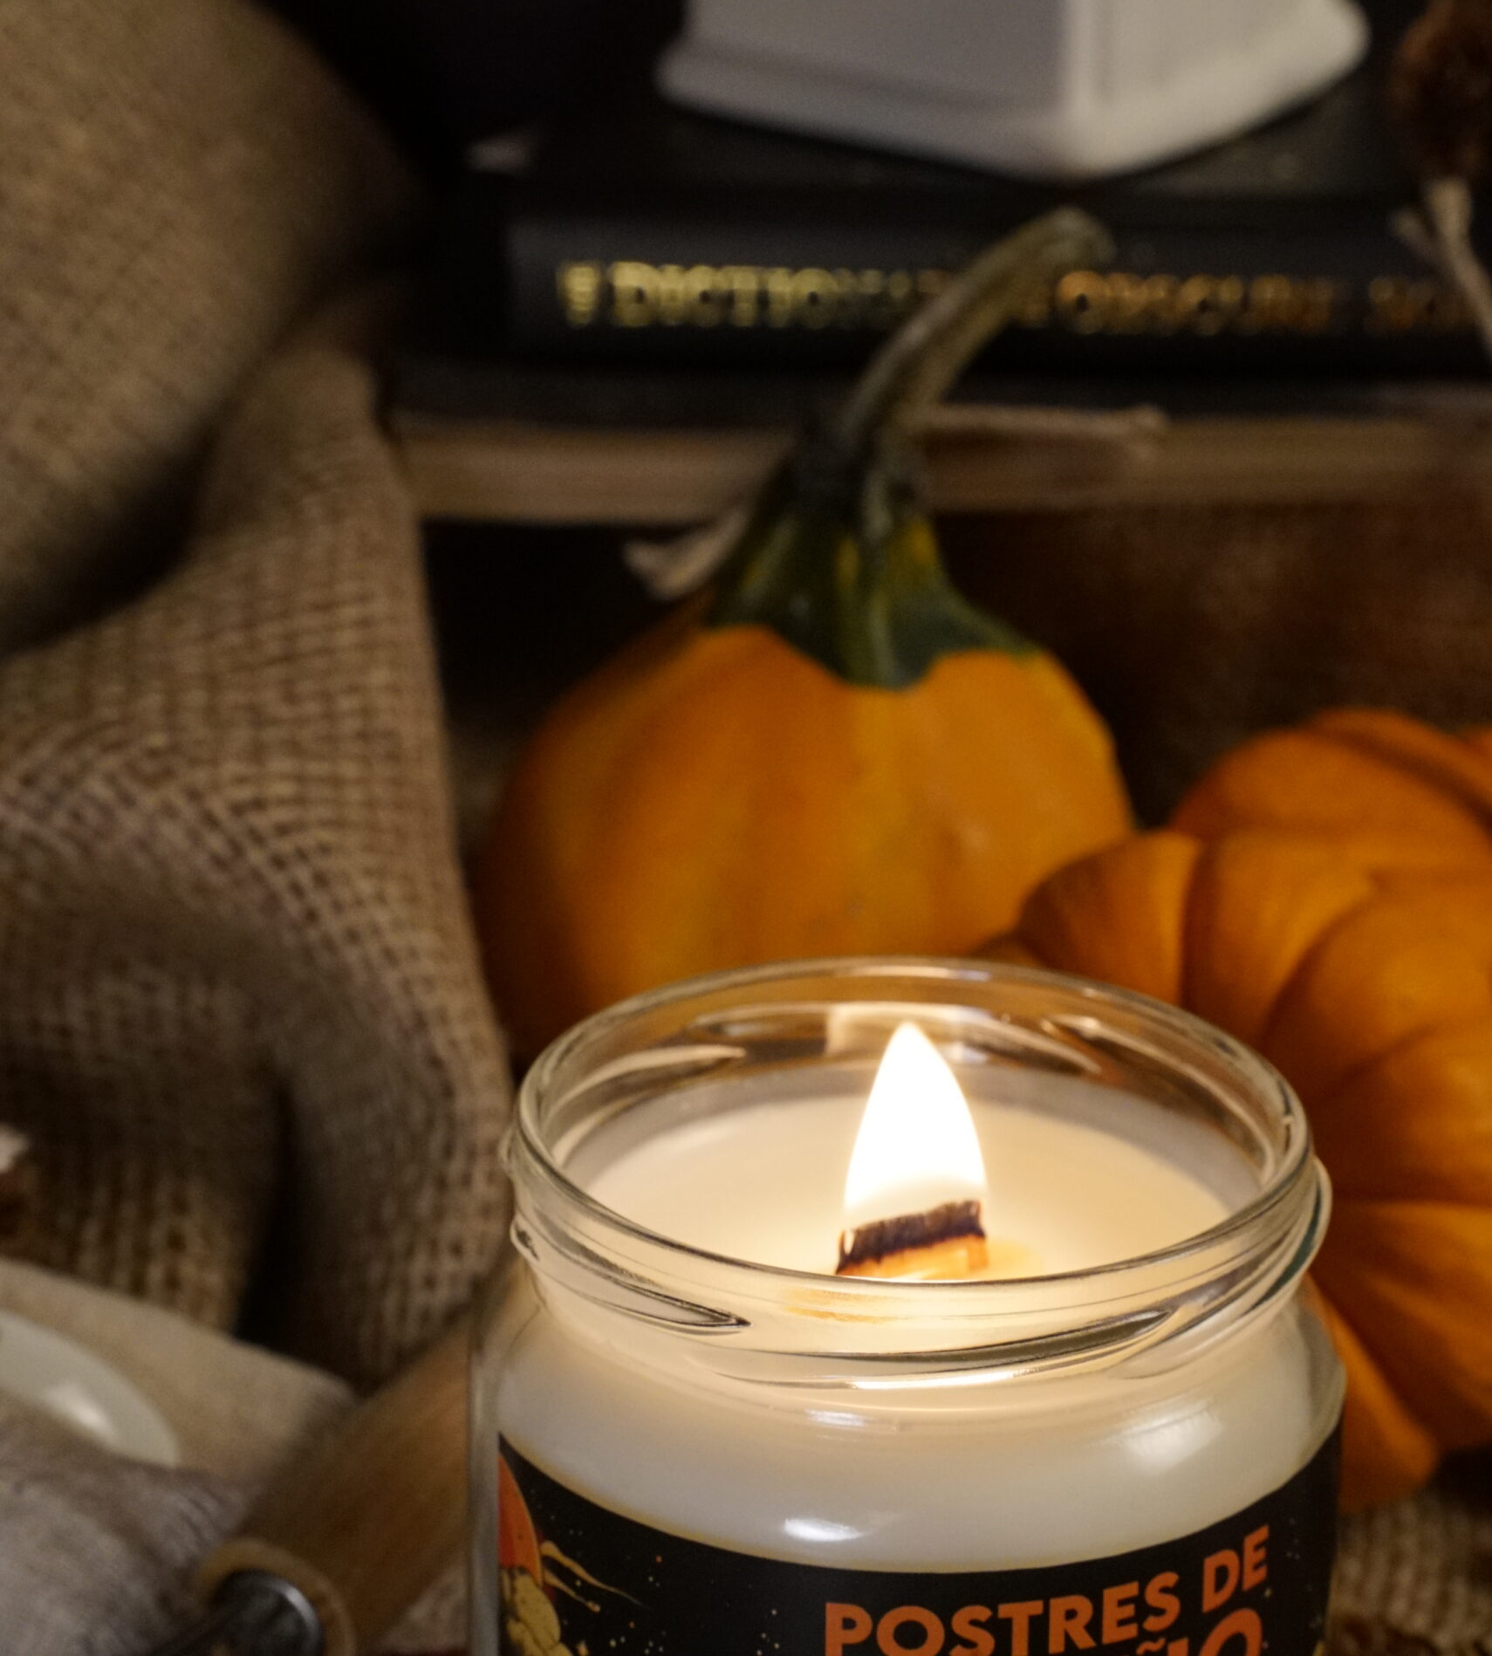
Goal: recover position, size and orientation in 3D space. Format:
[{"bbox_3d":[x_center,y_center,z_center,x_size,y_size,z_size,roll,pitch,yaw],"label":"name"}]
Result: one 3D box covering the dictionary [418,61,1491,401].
[{"bbox_3d":[0.082,-0.093,0.663,0.215,0.021,0.147,2,22,4],"label":"dictionary"}]

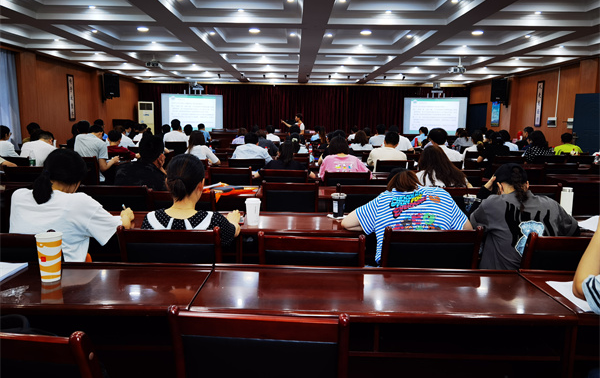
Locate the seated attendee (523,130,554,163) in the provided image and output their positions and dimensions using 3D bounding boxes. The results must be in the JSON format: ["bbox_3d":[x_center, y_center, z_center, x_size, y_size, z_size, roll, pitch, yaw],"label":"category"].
[{"bbox_3d":[3.367,-0.199,6.810,0.480,1.220,0.750,-1,9,-9],"label":"seated attendee"}]

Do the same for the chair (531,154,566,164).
[{"bbox_3d":[3.507,-0.043,6.917,0.520,0.890,0.540,1,8,0],"label":"chair"}]

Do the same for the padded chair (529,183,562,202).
[{"bbox_3d":[1.802,0.370,3.925,0.520,0.890,0.540,1,8,0],"label":"padded chair"}]

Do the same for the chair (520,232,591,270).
[{"bbox_3d":[1.223,0.606,2.367,0.490,0.898,0.551,1,8,0],"label":"chair"}]

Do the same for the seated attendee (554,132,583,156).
[{"bbox_3d":[4.361,-0.298,7.616,0.490,1.204,0.780,1,8,-1],"label":"seated attendee"}]

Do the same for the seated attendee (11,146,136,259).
[{"bbox_3d":[-1.173,0.392,2.480,0.530,1.214,0.755,2,8,6],"label":"seated attendee"}]

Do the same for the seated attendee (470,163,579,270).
[{"bbox_3d":[1.185,0.429,2.544,0.578,1.134,0.800,0,8,-3],"label":"seated attendee"}]

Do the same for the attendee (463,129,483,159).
[{"bbox_3d":[2.955,-0.339,8.002,0.490,1.265,0.734,1,8,0],"label":"attendee"}]

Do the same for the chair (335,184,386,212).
[{"bbox_3d":[0.500,0.376,3.763,0.450,0.875,0.500,1,8,-1],"label":"chair"}]

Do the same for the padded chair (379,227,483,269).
[{"bbox_3d":[0.586,0.572,2.426,0.520,0.890,0.540,0,8,-5],"label":"padded chair"}]

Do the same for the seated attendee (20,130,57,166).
[{"bbox_3d":[-3.348,-0.155,6.084,0.501,1.174,0.820,1,8,4],"label":"seated attendee"}]

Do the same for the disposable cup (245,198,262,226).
[{"bbox_3d":[-0.270,0.132,2.721,0.092,0.147,0.092,1,8,0],"label":"disposable cup"}]

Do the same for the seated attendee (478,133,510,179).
[{"bbox_3d":[2.621,-0.149,6.461,0.500,1.210,0.750,-1,9,-9],"label":"seated attendee"}]

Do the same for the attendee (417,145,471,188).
[{"bbox_3d":[1.094,0.242,3.835,0.470,1.200,0.750,1,9,0],"label":"attendee"}]

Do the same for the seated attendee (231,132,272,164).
[{"bbox_3d":[-0.667,-0.131,6.440,0.540,1.289,0.750,1,8,4],"label":"seated attendee"}]

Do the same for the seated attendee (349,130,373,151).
[{"bbox_3d":[1.103,-0.442,8.735,0.480,1.294,0.720,1,8,-1],"label":"seated attendee"}]

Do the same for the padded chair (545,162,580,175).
[{"bbox_3d":[3.411,0.102,6.378,0.480,0.930,0.550,1,8,-1],"label":"padded chair"}]

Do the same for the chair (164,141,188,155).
[{"bbox_3d":[-2.286,-0.434,8.900,0.470,0.920,0.530,1,9,0],"label":"chair"}]

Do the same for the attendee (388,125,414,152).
[{"bbox_3d":[1.534,-0.358,7.538,0.480,1.270,0.750,1,9,0],"label":"attendee"}]

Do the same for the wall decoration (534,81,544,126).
[{"bbox_3d":[6.876,-2.429,13.408,0.040,1.320,0.360,1,9,0],"label":"wall decoration"}]

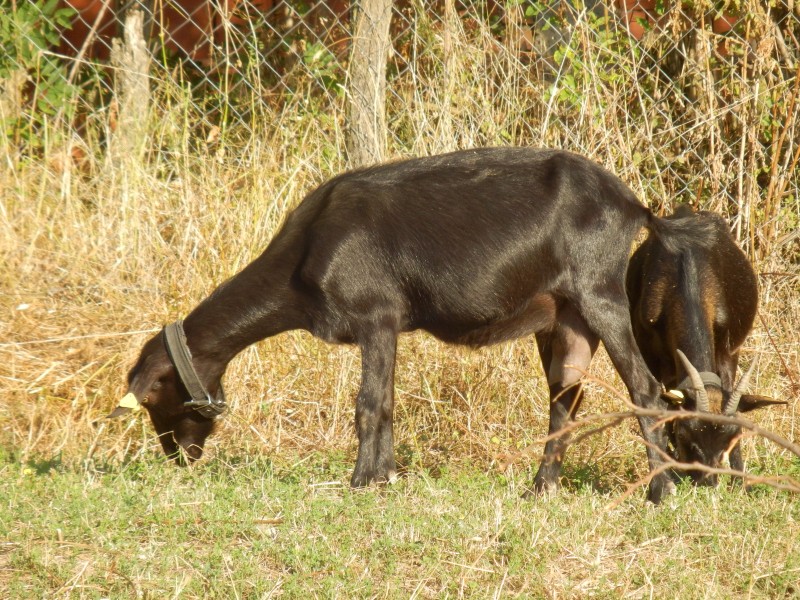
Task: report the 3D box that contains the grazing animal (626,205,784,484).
[{"bbox_3d":[0.645,0.078,14.879,0.340,0.590,1.050,0,4,-3],"label":"grazing animal"}]

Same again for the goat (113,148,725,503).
[{"bbox_3d":[0.037,0.044,13.975,1.200,0.690,0.300,1,4,12],"label":"goat"}]

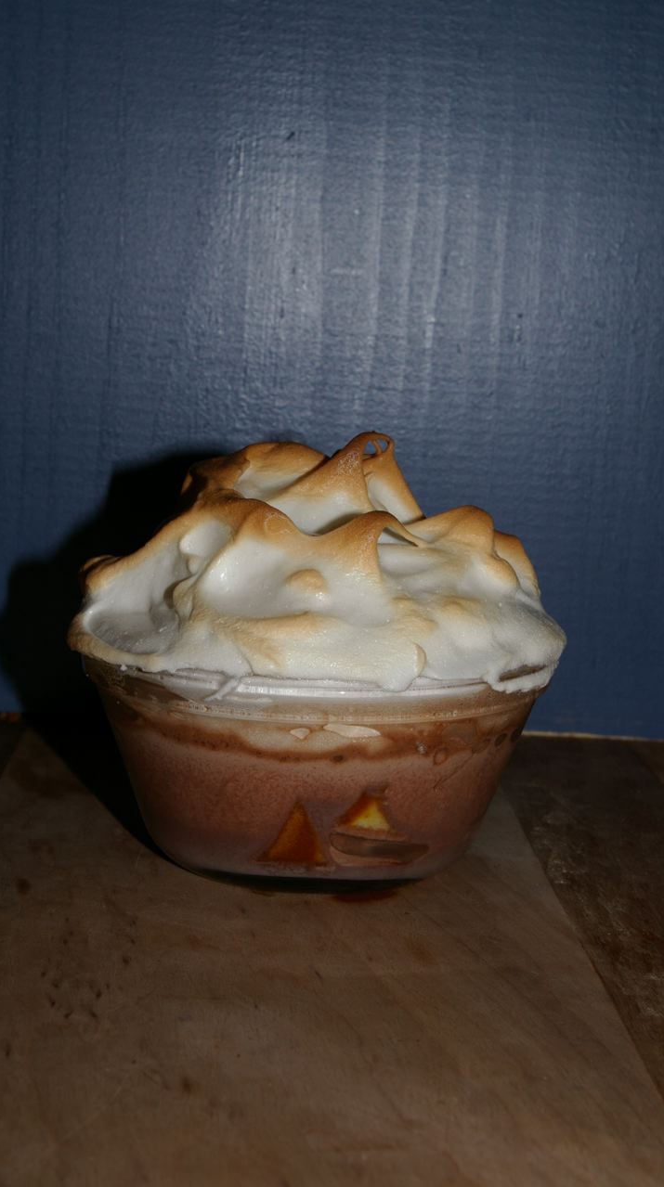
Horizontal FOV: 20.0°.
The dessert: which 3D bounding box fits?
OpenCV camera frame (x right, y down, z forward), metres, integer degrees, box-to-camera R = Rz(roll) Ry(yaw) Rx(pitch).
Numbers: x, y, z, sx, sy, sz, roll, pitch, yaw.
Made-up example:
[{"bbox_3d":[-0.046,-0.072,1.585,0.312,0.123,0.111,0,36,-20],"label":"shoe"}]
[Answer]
[{"bbox_3d":[-0.002,0.012,0.419,0.110,0.095,0.108,2,10,0],"label":"dessert"}]

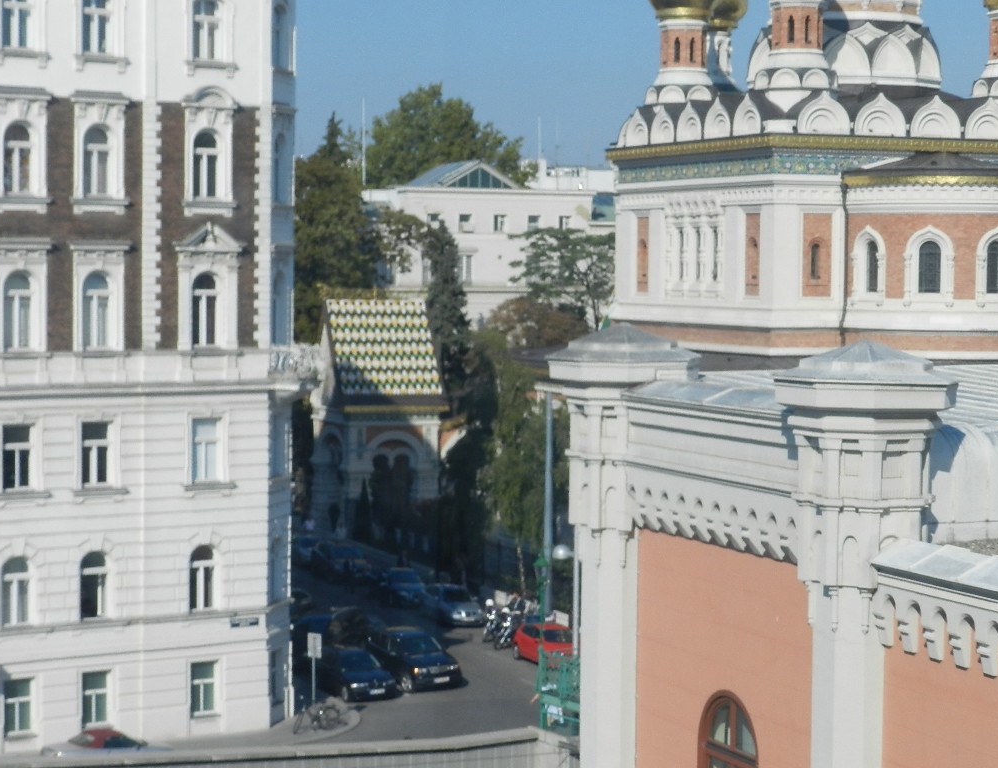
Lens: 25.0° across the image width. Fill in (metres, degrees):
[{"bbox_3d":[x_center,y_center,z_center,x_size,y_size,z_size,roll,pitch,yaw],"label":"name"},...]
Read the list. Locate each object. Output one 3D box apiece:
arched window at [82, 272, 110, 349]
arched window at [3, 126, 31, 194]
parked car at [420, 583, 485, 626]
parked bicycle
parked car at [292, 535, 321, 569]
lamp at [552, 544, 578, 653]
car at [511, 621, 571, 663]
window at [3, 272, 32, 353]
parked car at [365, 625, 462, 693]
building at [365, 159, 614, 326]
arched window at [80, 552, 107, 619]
[{"bbox_3d":[-11.466,-2.088,63.887,0.920,2.159,0.220,-1,4,-34],"label":"arched window"},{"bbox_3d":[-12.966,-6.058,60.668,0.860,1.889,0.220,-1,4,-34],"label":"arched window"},{"bbox_3d":[-1.749,8.386,86.430,1.650,1.420,4.000,-1,1,-21],"label":"parked car"},{"bbox_3d":[-4.896,8.867,60.686,1.680,1.010,0.520,-1,4,-27],"label":"parked bicycle"},{"bbox_3d":[-10.126,8.089,112.039,1.750,1.450,4.400,0,3,-19],"label":"parked car"},{"bbox_3d":[1.828,6.865,61.683,0.660,4.950,0.450,0,3,-15],"label":"lamp"},{"bbox_3d":[1.755,8.532,75.049,1.640,1.420,3.750,-1,1,-18],"label":"car"},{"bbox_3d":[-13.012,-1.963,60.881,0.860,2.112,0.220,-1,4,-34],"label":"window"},{"bbox_3d":[-2.839,8.626,70.491,1.720,1.420,4.600,-1,1,-27],"label":"parked car"},{"bbox_3d":[-2.180,-9.182,194.371,19.000,20.000,15.000,-1,3,-22],"label":"building"},{"bbox_3d":[-10.517,5.220,58.238,0.800,1.770,0.200,-2,4,-34],"label":"arched window"}]

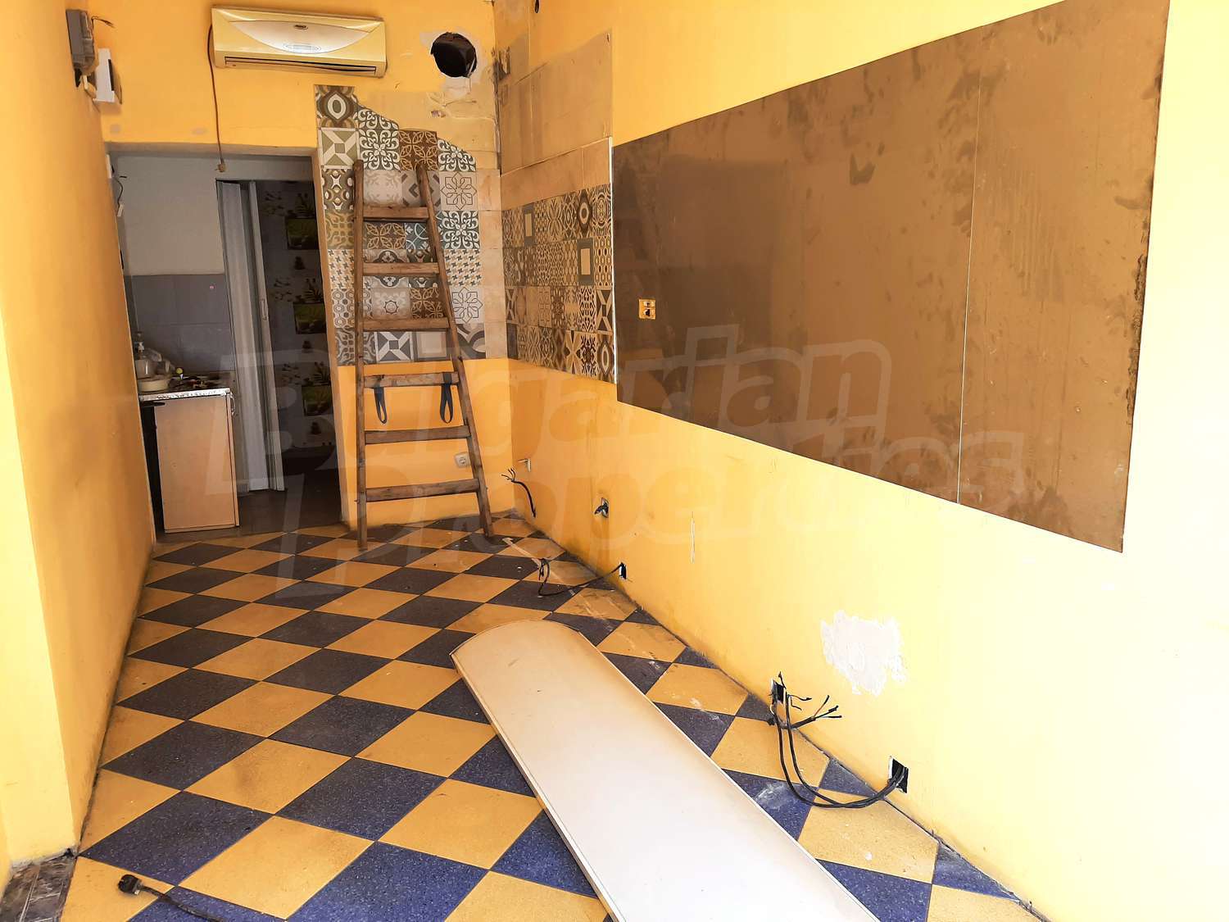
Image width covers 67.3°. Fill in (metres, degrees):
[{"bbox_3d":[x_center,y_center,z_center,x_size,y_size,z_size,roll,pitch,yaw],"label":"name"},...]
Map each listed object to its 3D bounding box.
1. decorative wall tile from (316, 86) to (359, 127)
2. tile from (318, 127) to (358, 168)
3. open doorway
[{"bbox_3d":[-1.386,-1.762,4.606,0.198,0.198,0.010,-6,13,-21],"label":"decorative wall tile"},{"bbox_3d":[-1.381,-1.568,4.646,0.198,0.198,0.010,-6,13,-21],"label":"tile"},{"bbox_3d":[-1.937,-0.568,4.735,0.940,1.955,0.200,-5,11,-22],"label":"open doorway"}]

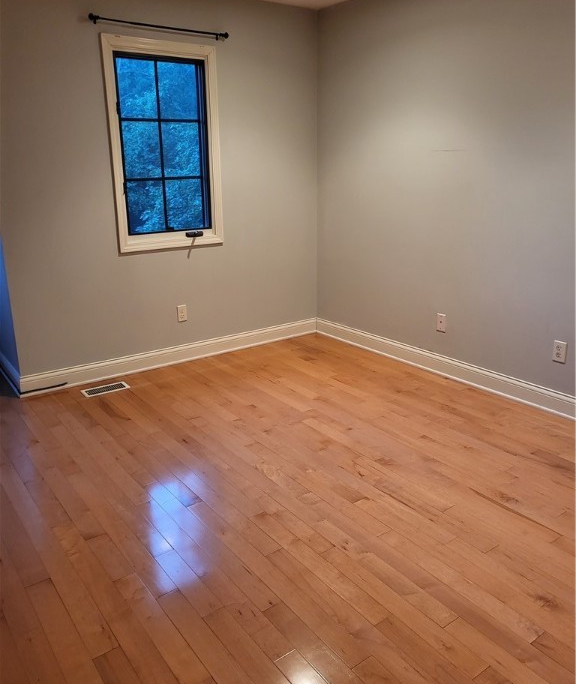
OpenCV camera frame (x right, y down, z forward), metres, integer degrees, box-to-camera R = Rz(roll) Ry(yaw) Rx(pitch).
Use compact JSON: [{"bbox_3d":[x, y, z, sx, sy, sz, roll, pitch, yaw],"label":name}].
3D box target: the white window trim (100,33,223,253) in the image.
[{"bbox_3d":[-0.795,-1.258,3.768,0.760,1.269,0.080,-13,21,-35],"label":"white window trim"}]

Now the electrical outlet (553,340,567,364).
[{"bbox_3d":[1.499,0.060,3.176,0.010,0.115,0.070,-13,21,-35],"label":"electrical outlet"}]

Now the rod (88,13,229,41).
[{"bbox_3d":[-0.762,-1.916,3.516,0.916,0.043,0.085,-13,21,-35],"label":"rod"}]

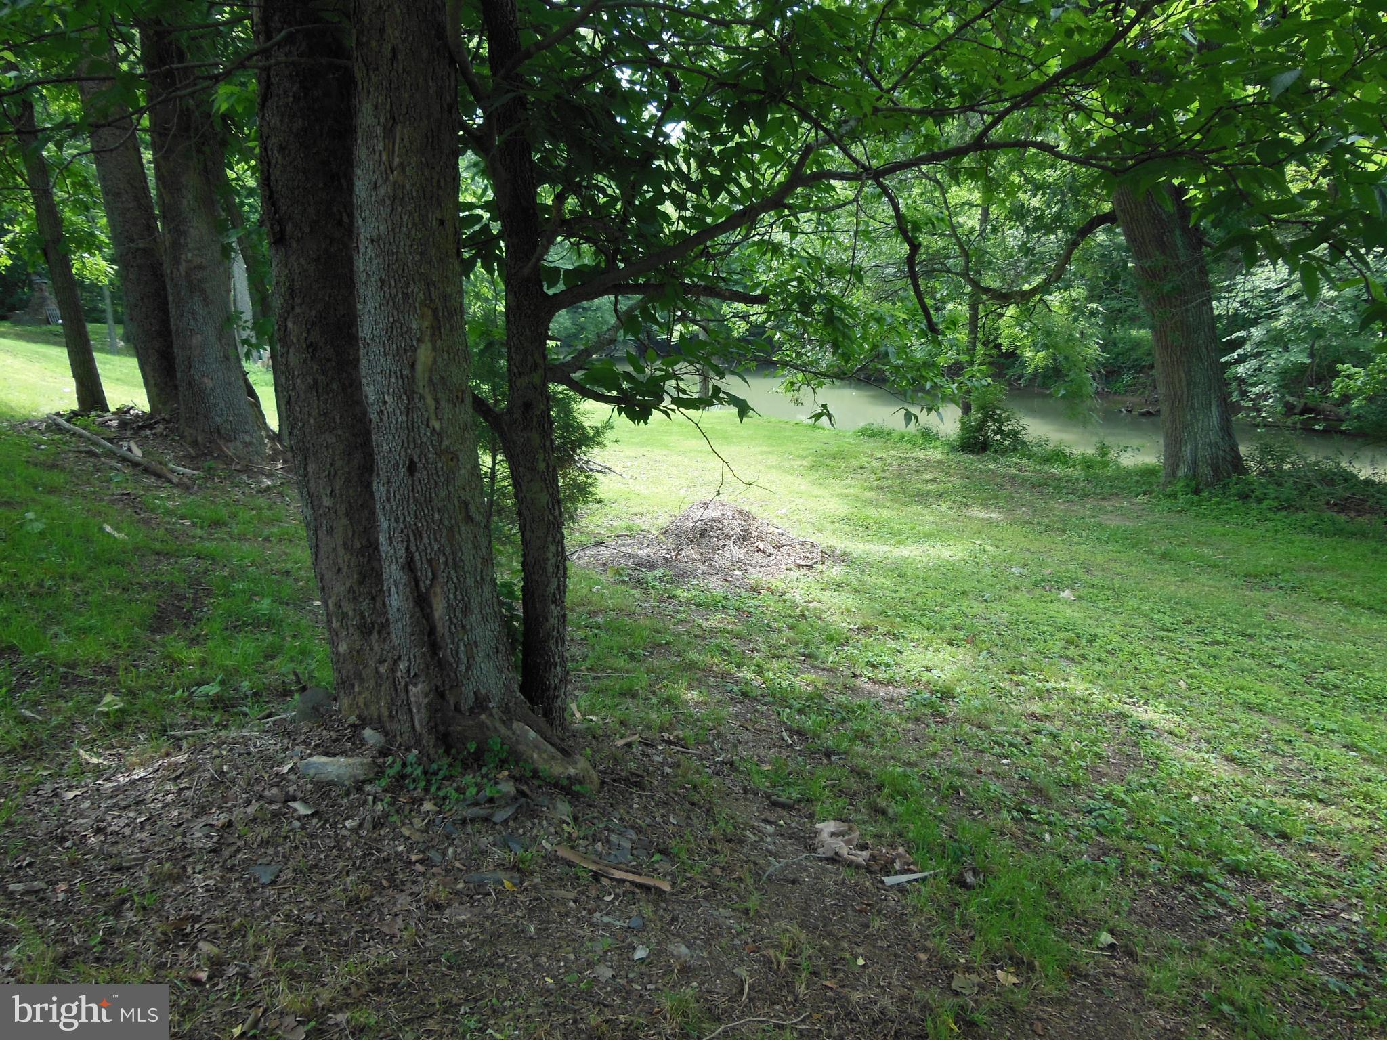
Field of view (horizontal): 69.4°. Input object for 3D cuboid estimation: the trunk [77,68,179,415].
[{"bbox_3d":[-5.041,-2.425,8.963,0.450,2.951,0.450,-11,15,-28],"label":"trunk"}]

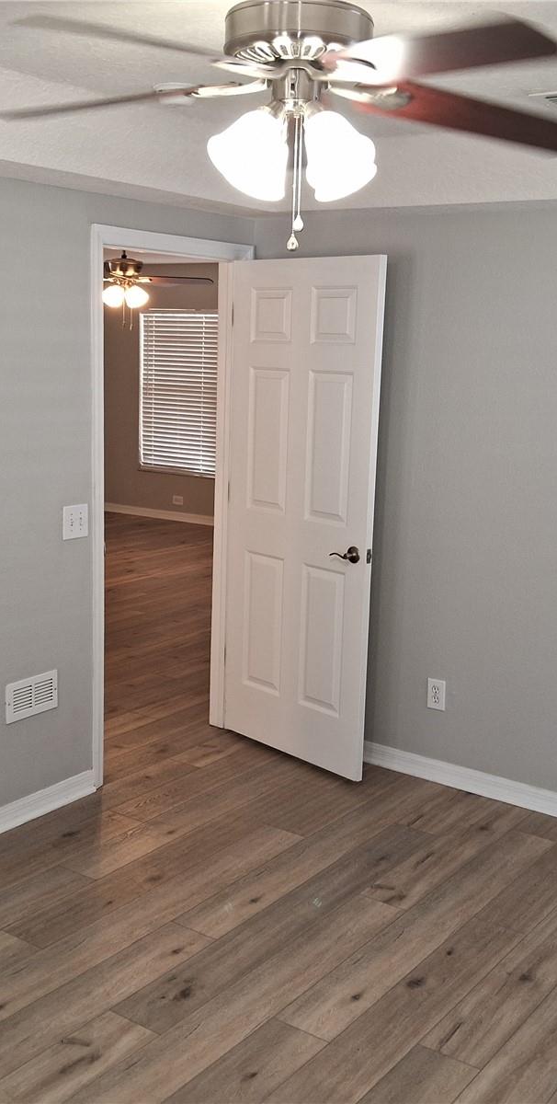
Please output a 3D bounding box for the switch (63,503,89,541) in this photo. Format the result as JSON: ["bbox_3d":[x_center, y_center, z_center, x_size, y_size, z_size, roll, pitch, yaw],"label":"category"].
[{"bbox_3d":[-0.729,-0.108,3.999,0.008,0.119,0.119,9,13,35],"label":"switch"}]

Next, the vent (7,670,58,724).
[{"bbox_3d":[-0.871,0.517,3.940,0.014,0.146,0.238,9,13,35],"label":"vent"}]

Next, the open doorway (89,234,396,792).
[{"bbox_3d":[-0.124,-0.124,4.234,0.826,2.110,0.930,9,13,35],"label":"open doorway"}]

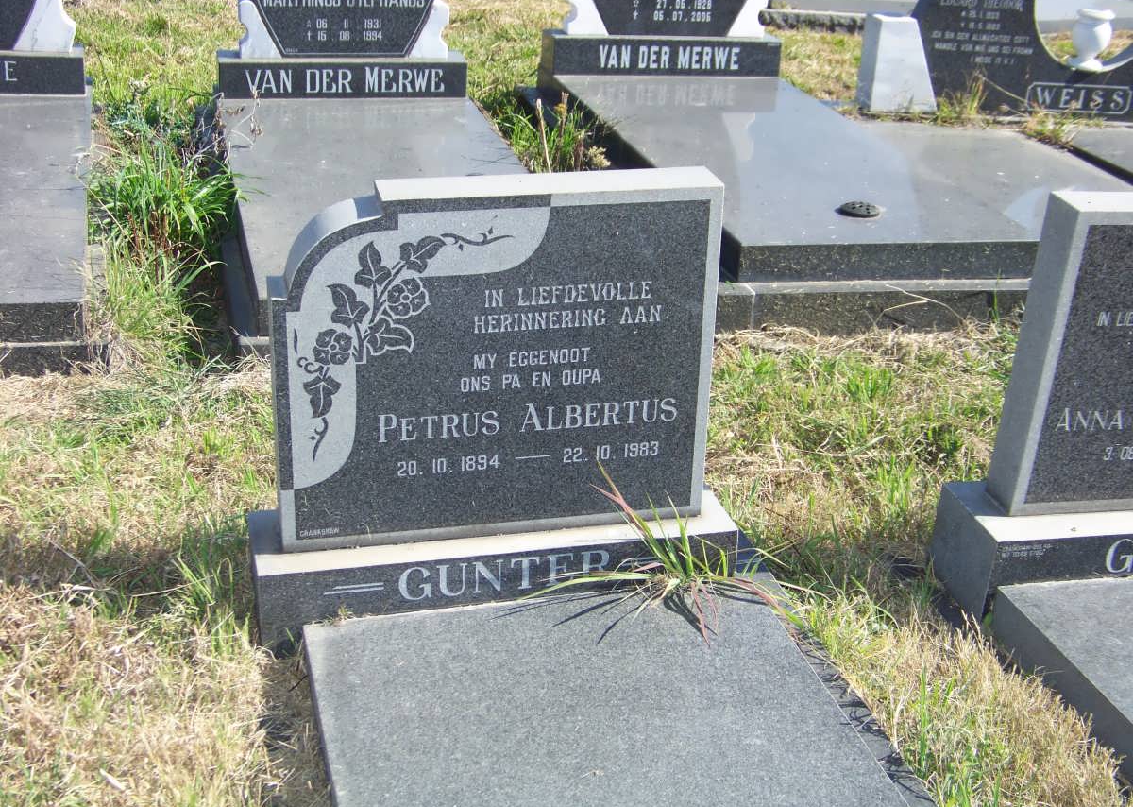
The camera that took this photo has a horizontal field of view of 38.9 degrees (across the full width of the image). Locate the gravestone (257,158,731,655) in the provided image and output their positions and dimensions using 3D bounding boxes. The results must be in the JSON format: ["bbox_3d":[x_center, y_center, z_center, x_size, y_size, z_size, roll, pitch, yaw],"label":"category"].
[{"bbox_3d":[-0.126,-0.005,2.852,0.871,0.784,0.232,-4,25,-13],"label":"gravestone"}]

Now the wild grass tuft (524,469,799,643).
[{"bbox_3d":[0.177,0.260,2.822,0.477,0.270,0.246,-4,25,-13],"label":"wild grass tuft"}]

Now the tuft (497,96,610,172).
[{"bbox_3d":[-0.046,-0.886,5.389,0.354,0.293,0.346,-4,25,-13],"label":"tuft"}]

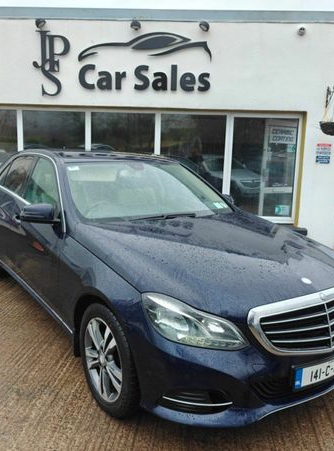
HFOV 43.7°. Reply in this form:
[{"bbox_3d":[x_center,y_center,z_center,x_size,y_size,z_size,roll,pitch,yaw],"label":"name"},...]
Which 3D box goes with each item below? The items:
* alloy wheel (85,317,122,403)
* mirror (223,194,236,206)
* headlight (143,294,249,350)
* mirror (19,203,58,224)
[{"bbox_3d":[-0.298,0.742,2.379,0.200,0.470,0.470,-5,12,-35],"label":"alloy wheel"},{"bbox_3d":[0.576,-0.225,4.067,0.250,0.160,0.170,-5,12,-35],"label":"mirror"},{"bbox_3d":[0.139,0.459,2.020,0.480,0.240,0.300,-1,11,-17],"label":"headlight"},{"bbox_3d":[-0.917,-0.085,3.007,0.250,0.155,0.170,-5,12,-35],"label":"mirror"}]

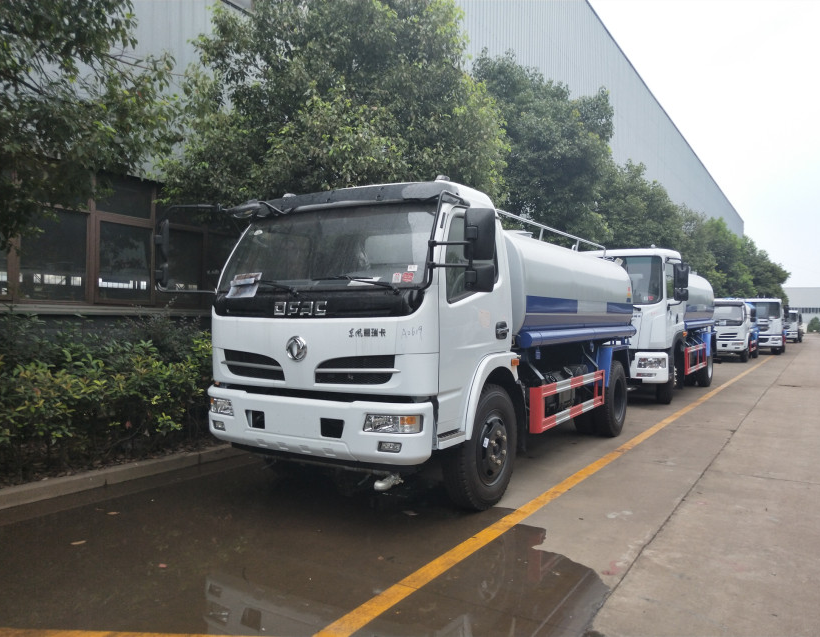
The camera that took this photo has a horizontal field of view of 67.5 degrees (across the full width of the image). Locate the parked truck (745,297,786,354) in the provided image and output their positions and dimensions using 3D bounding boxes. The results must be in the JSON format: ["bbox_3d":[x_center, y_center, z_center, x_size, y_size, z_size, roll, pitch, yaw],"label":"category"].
[{"bbox_3d":[18.853,0.457,33.093,2.400,2.750,6.200,0,-1,34],"label":"parked truck"}]

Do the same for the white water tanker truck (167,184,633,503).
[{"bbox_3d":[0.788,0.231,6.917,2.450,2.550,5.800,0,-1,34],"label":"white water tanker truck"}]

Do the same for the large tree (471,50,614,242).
[{"bbox_3d":[3.477,-2.835,17.534,5.000,8.900,5.000,0,-1,34],"label":"large tree"}]

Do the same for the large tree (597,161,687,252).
[{"bbox_3d":[10.113,-2.512,27.528,4.800,8.500,4.800,0,-1,34],"label":"large tree"}]

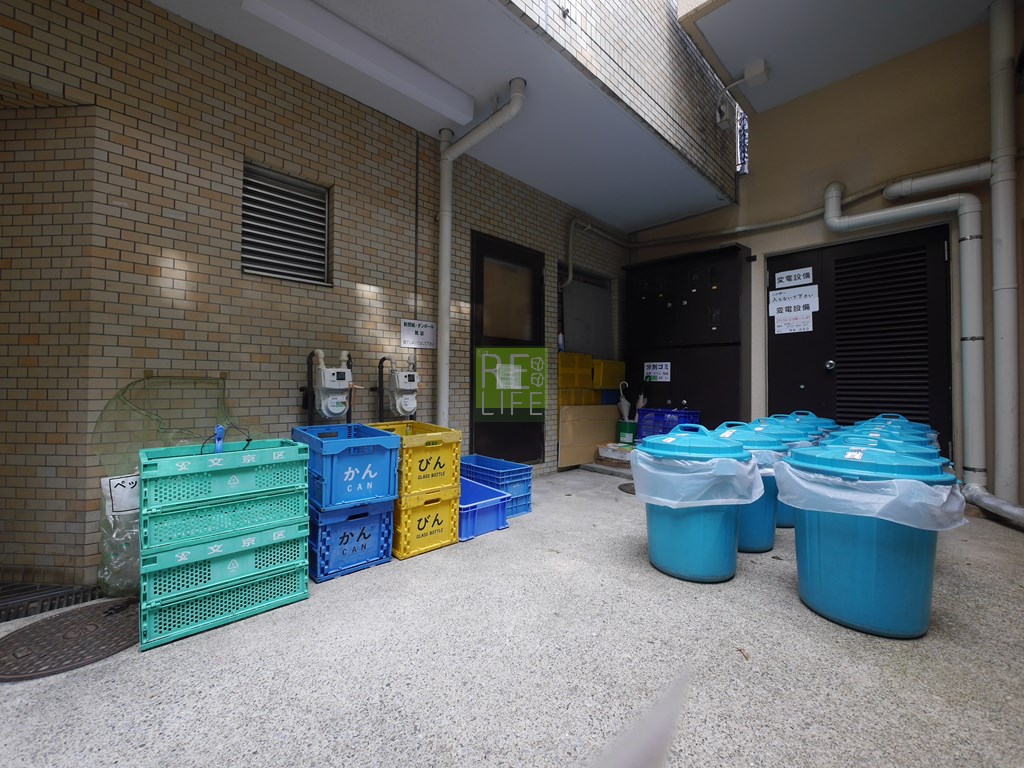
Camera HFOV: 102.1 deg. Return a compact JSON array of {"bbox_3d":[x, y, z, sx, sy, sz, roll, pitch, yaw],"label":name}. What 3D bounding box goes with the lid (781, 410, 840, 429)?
[{"bbox_3d":[2.559,0.304,3.641,0.570,0.130,0.570,1,-1,-44],"label":"lid"}]

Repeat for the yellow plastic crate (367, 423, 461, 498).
[{"bbox_3d":[-0.615,0.425,2.458,0.367,0.323,0.530,1,-1,-43],"label":"yellow plastic crate"}]

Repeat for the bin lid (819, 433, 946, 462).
[{"bbox_3d":[1.933,0.312,2.166,0.535,0.140,0.535,1,-1,-44],"label":"bin lid"}]

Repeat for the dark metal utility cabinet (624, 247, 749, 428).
[{"bbox_3d":[1.829,-0.236,4.428,1.220,2.100,0.330,-1,-1,45],"label":"dark metal utility cabinet"}]

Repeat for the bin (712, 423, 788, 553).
[{"bbox_3d":[1.309,0.562,2.452,0.535,0.700,0.535,1,-1,-44],"label":"bin"}]

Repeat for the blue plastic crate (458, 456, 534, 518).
[{"bbox_3d":[-0.183,0.739,3.049,0.610,0.320,0.310,0,0,44],"label":"blue plastic crate"}]

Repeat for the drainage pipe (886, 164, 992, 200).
[{"bbox_3d":[3.230,-1.540,3.163,0.140,0.120,0.573,1,-1,-44],"label":"drainage pipe"}]

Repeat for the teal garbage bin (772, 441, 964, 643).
[{"bbox_3d":[1.371,0.553,1.639,0.550,0.685,0.550,1,-1,-43],"label":"teal garbage bin"}]

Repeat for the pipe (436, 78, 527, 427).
[{"bbox_3d":[-0.234,-0.508,2.853,0.110,2.800,0.835,1,-1,-44],"label":"pipe"}]

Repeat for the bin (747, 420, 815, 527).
[{"bbox_3d":[1.740,0.567,2.829,0.535,0.700,0.535,1,-1,-44],"label":"bin"}]

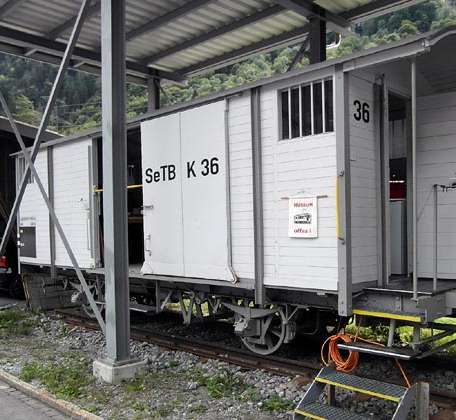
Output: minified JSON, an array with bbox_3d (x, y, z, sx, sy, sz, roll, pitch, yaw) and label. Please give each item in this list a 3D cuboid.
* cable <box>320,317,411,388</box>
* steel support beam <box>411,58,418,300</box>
[{"bbox_3d":[1.242,1.306,3.850,0.780,0.480,0.300,-2,-2,41],"label":"cable"},{"bbox_3d":[1.658,-0.281,3.740,0.037,2.130,0.037,-2,-2,41],"label":"steel support beam"}]

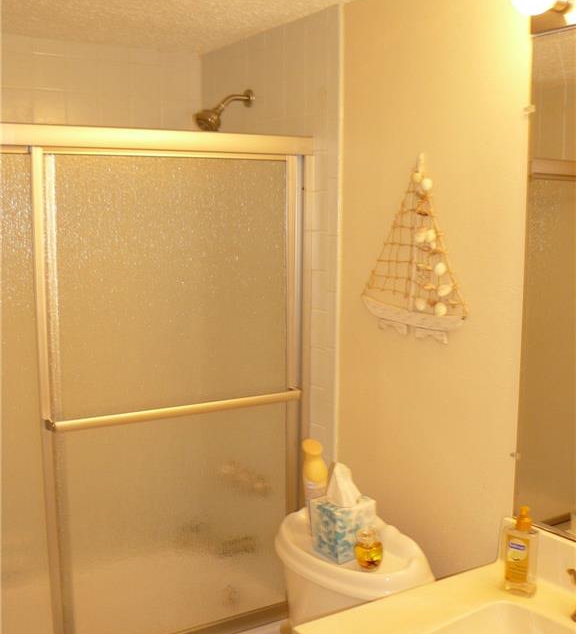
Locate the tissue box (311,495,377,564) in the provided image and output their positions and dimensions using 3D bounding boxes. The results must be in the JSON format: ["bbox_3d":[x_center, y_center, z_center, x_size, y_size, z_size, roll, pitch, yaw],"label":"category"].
[{"bbox_3d":[0.135,0.512,1.949,0.111,0.126,0.111,-4,5,-31],"label":"tissue box"}]

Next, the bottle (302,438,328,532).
[{"bbox_3d":[0.079,0.441,2.028,0.062,0.245,0.056,-6,5,6],"label":"bottle"}]

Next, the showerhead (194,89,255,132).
[{"bbox_3d":[-0.201,-0.628,2.439,0.187,0.142,0.075,-4,9,-31],"label":"showerhead"}]

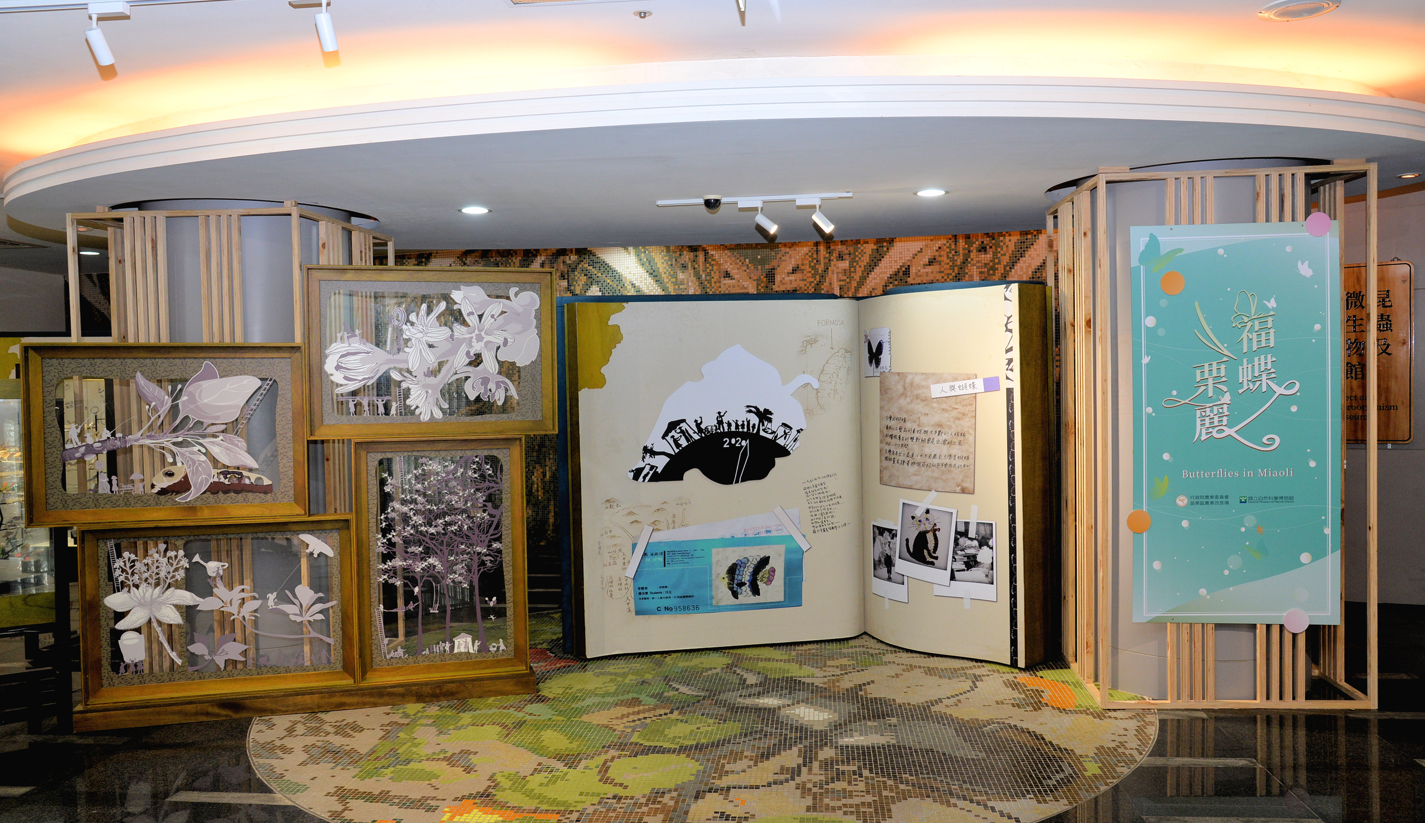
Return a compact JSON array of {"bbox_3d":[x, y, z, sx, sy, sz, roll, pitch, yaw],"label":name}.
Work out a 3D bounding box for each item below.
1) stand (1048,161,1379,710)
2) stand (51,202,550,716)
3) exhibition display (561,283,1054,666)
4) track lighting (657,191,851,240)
[{"bbox_3d":[2.427,0.108,5.571,1.206,2.457,1.170,-1,2,6],"label":"stand"},{"bbox_3d":[-1.963,0.363,5.377,2.396,2.120,0.320,-1,2,-13],"label":"stand"},{"bbox_3d":[0.509,0.340,6.377,2.730,2.020,0.818,-1,2,9],"label":"exhibition display"},{"bbox_3d":[0.215,-0.999,5.673,1.000,0.195,0.110,-1,2,8],"label":"track lighting"}]

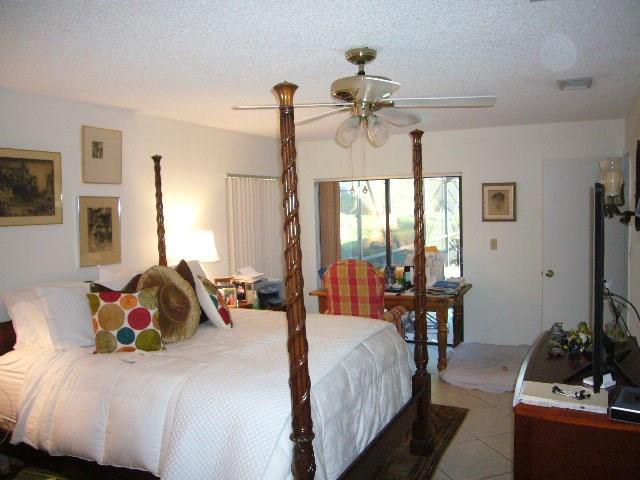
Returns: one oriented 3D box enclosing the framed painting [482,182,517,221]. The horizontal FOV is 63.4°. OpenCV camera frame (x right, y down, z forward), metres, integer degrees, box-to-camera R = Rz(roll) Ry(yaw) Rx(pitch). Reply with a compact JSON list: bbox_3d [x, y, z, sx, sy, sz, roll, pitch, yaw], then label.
[{"bbox_3d":[1.898,-0.403,5.487,0.350,0.405,0.030,0,4,28],"label":"framed painting"}]

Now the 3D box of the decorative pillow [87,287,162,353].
[{"bbox_3d":[-1.075,0.445,2.860,0.385,0.365,0.125,-2,-6,1],"label":"decorative pillow"}]

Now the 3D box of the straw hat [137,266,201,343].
[{"bbox_3d":[-0.956,0.410,3.290,0.170,0.440,0.410,-25,-8,31],"label":"straw hat"}]

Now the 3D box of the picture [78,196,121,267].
[{"bbox_3d":[-1.831,-0.071,4.357,0.035,0.575,0.410,1,4,28],"label":"picture"}]

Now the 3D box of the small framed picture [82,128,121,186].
[{"bbox_3d":[-1.816,-0.704,4.361,0.035,0.459,0.399,1,4,28],"label":"small framed picture"}]

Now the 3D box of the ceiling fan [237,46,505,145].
[{"bbox_3d":[0.216,-0.729,2.707,1.320,0.490,1.300,0,4,28],"label":"ceiling fan"}]

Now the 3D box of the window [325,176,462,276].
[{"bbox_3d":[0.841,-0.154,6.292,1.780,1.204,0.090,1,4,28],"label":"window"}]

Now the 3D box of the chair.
[{"bbox_3d":[0.446,0.753,4.969,0.660,1.120,0.660,1,4,25],"label":"chair"}]

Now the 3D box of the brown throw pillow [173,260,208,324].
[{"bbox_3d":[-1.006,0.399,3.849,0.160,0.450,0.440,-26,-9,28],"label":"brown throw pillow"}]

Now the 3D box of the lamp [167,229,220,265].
[{"bbox_3d":[-1.203,0.289,4.952,0.450,0.720,0.450,1,4,28],"label":"lamp"}]

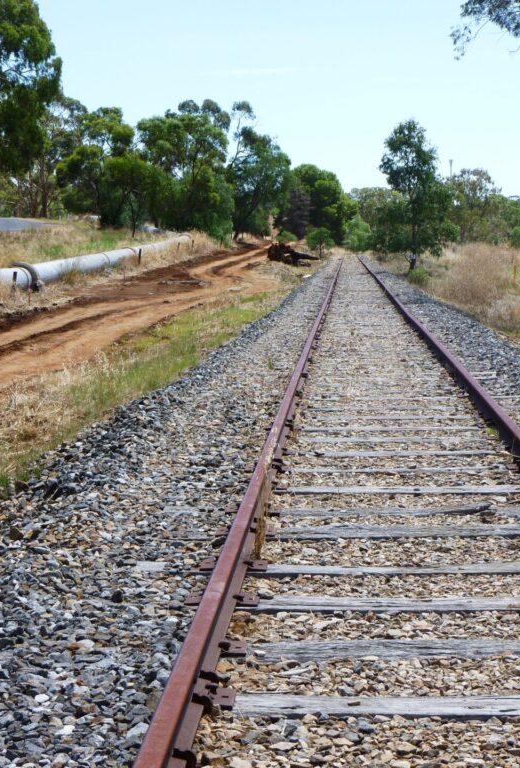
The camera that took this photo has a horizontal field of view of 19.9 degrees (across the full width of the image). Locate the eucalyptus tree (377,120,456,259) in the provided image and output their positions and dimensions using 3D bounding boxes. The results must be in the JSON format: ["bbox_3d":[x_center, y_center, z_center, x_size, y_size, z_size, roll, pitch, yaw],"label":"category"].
[{"bbox_3d":[7.964,-9.583,76.000,4.300,7.900,4.200,0,6,0],"label":"eucalyptus tree"}]

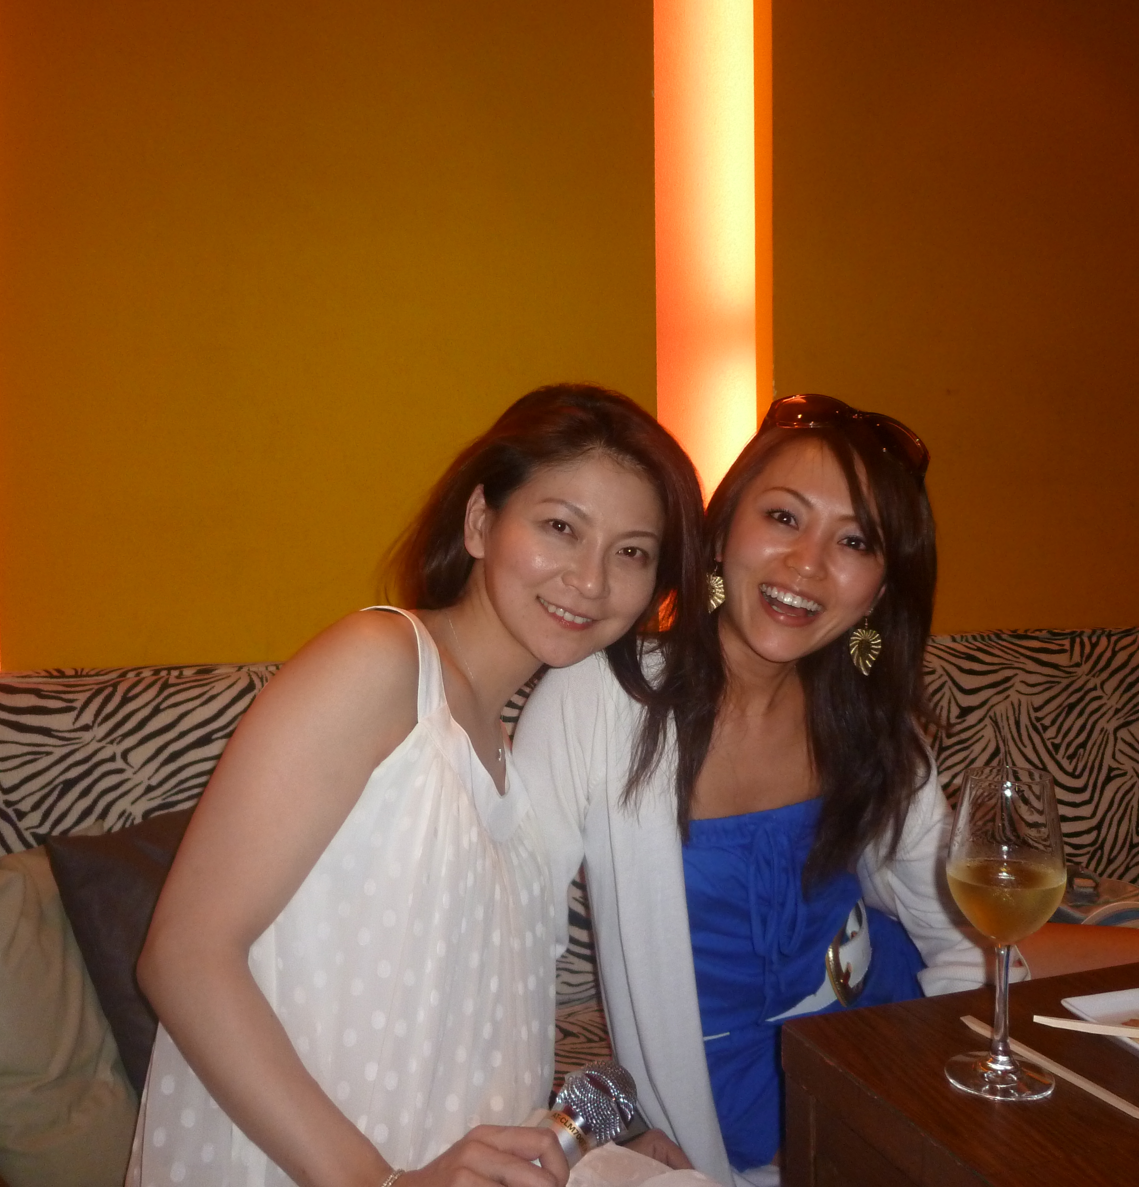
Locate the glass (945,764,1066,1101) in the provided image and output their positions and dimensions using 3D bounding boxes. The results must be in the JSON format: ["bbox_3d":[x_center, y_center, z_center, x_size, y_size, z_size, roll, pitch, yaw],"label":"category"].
[{"bbox_3d":[0.294,0.226,0.776,0.076,0.207,0.076,0,2,0],"label":"glass"}]

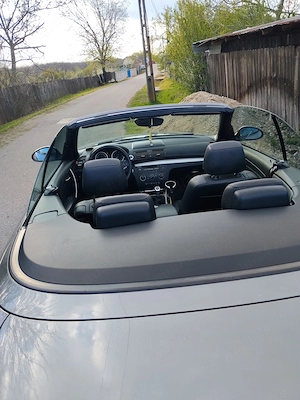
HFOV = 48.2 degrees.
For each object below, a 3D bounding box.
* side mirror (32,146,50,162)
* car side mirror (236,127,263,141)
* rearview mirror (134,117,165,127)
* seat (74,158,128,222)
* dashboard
[{"bbox_3d":[-0.860,-0.394,2.798,0.220,0.130,0.100,-7,21,-4],"label":"side mirror"},{"bbox_3d":[0.873,-0.581,2.930,0.220,0.130,0.100,-7,21,-4],"label":"car side mirror"},{"bbox_3d":[-0.004,-0.618,2.650,0.235,0.070,0.050,-7,21,-4],"label":"rearview mirror"},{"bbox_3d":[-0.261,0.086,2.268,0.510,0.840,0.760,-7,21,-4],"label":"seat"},{"bbox_3d":[-0.003,-0.286,2.944,1.280,0.440,0.500,-7,21,-4],"label":"dashboard"}]

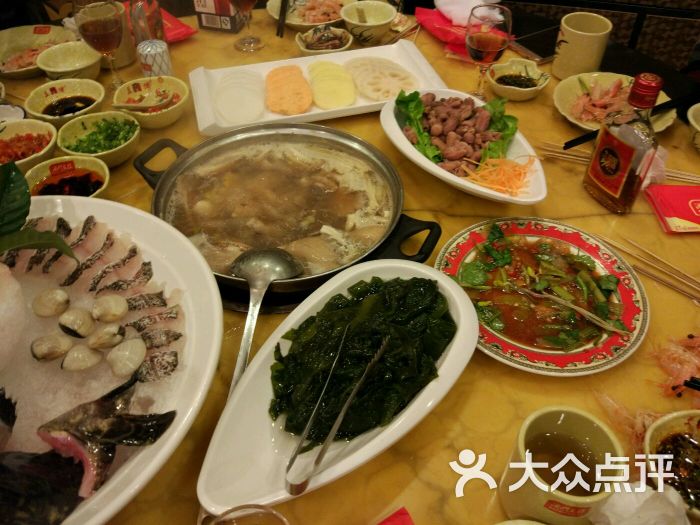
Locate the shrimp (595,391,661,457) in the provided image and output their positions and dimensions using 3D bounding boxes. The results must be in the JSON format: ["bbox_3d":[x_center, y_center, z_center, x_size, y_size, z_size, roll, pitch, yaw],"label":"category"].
[{"bbox_3d":[0.254,0.137,0.516,0.048,0.020,0.072,-22,50,-19],"label":"shrimp"}]

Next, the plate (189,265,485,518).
[{"bbox_3d":[-0.002,0.113,0.523,0.166,0.045,0.318,29,53,25],"label":"plate"}]

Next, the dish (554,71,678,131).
[{"bbox_3d":[0.387,-0.222,0.844,0.174,0.037,0.174,0,47,0],"label":"dish"}]

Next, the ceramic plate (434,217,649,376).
[{"bbox_3d":[0.201,0.034,0.608,0.221,0.028,0.221,0,47,0],"label":"ceramic plate"}]

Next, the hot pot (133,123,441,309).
[{"bbox_3d":[-0.089,-0.062,0.703,0.403,0.075,0.293,19,50,17],"label":"hot pot"}]

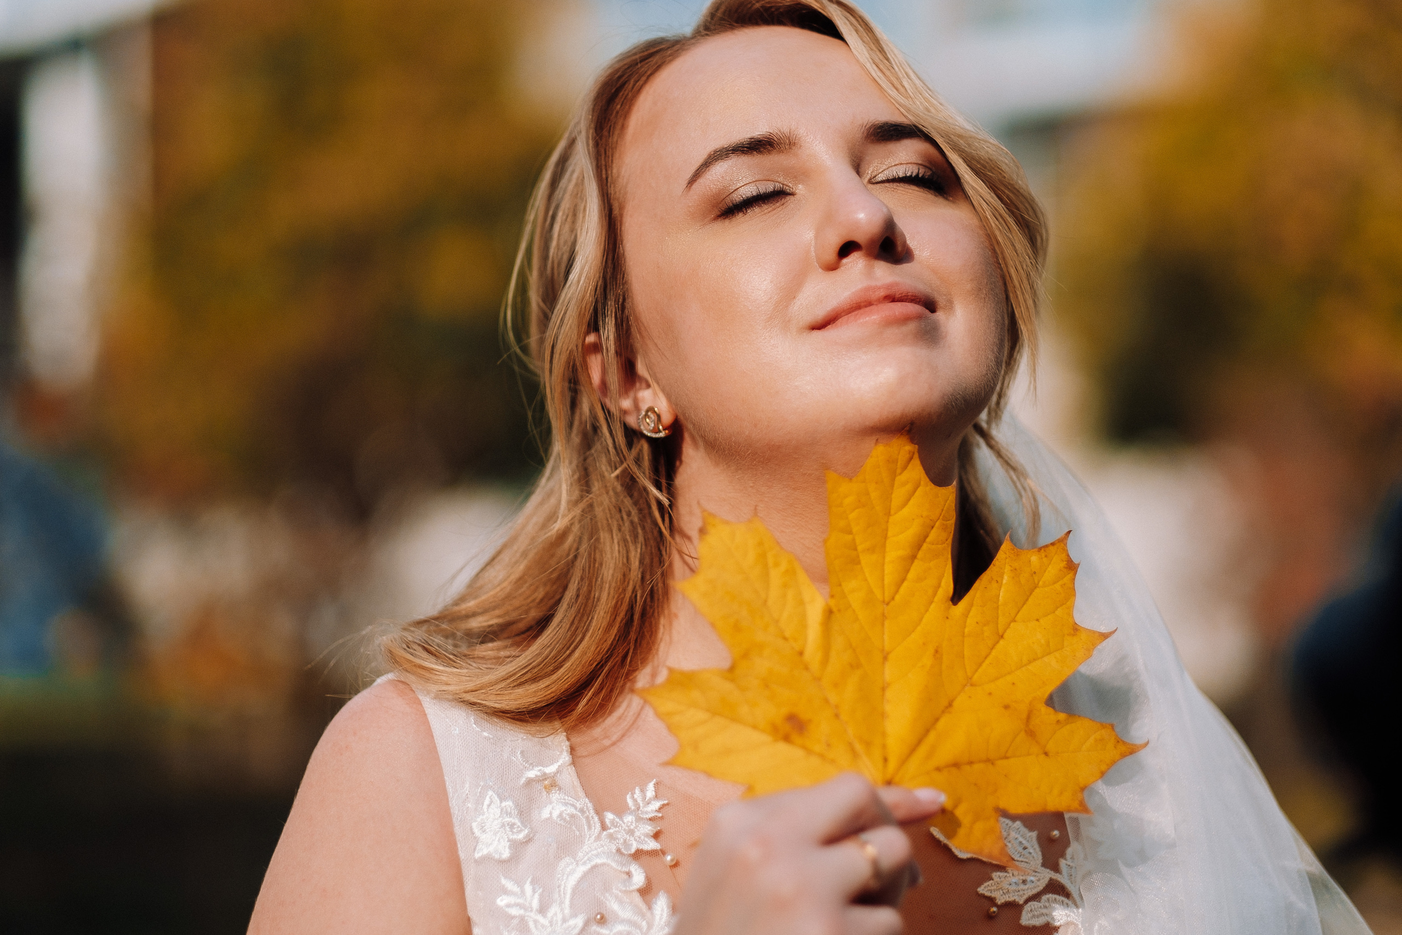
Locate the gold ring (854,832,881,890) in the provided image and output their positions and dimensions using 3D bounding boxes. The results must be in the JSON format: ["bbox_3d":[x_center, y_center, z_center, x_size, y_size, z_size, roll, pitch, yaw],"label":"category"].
[{"bbox_3d":[0.056,0.134,1.115,0.004,0.019,0.019,-15,15,-17],"label":"gold ring"}]

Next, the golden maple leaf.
[{"bbox_3d":[0.068,0.066,1.150,0.182,0.160,0.030,7,-16,-19],"label":"golden maple leaf"}]

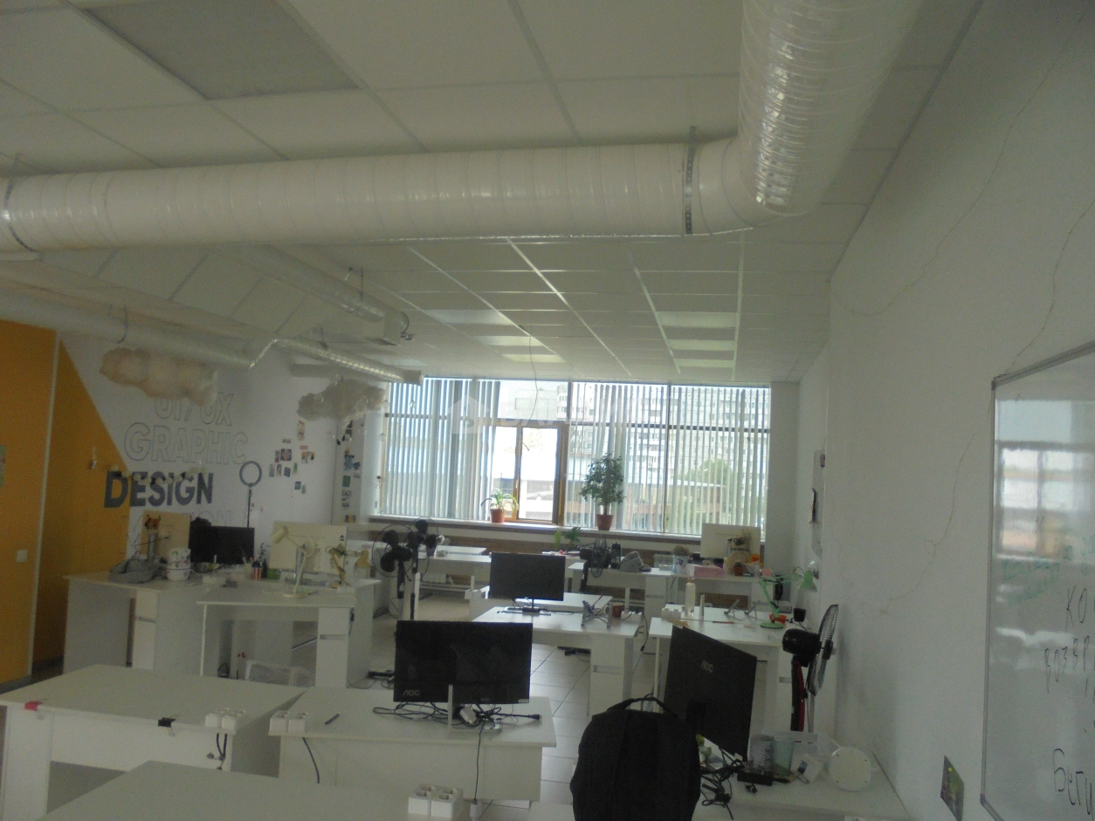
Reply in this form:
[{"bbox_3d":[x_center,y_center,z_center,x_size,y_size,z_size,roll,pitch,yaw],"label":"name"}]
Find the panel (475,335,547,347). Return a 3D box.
[{"bbox_3d":[-0.365,-0.686,7.824,0.600,0.060,0.600,2,-4,12],"label":"panel"}]

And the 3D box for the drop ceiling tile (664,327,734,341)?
[{"bbox_3d":[1.264,-0.651,6.851,0.600,0.020,0.600,2,-4,12],"label":"drop ceiling tile"}]

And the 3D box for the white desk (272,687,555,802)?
[{"bbox_3d":[-0.503,1.552,3.172,1.000,0.750,0.610,3,-4,-2],"label":"white desk"}]

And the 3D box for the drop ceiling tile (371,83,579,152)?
[{"bbox_3d":[-0.212,-0.995,2.832,0.600,0.020,0.600,2,-4,12],"label":"drop ceiling tile"}]

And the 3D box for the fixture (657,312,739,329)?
[{"bbox_3d":[1.136,-0.699,6.245,0.595,0.030,0.595,2,-4,13],"label":"fixture"}]

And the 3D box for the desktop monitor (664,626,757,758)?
[{"bbox_3d":[0.531,0.985,2.816,0.180,0.390,0.540,5,-4,-20],"label":"desktop monitor"}]

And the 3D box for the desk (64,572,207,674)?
[{"bbox_3d":[-2.982,1.632,6.083,1.000,0.750,0.640,1,-5,25],"label":"desk"}]

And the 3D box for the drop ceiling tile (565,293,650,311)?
[{"bbox_3d":[0.424,-0.766,5.781,0.600,0.020,0.600,2,-4,12],"label":"drop ceiling tile"}]

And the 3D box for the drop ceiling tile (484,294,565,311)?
[{"bbox_3d":[-0.161,-0.790,5.941,0.600,0.020,0.600,2,-4,12],"label":"drop ceiling tile"}]

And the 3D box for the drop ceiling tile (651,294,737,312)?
[{"bbox_3d":[1.010,-0.748,5.682,0.600,0.020,0.600,2,-4,12],"label":"drop ceiling tile"}]

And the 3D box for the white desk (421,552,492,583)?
[{"bbox_3d":[-0.870,1.915,8.578,1.000,0.750,0.580,3,-4,5],"label":"white desk"}]

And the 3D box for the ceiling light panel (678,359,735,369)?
[{"bbox_3d":[1.646,-0.525,8.606,0.600,0.060,0.600,2,-4,12],"label":"ceiling light panel"}]

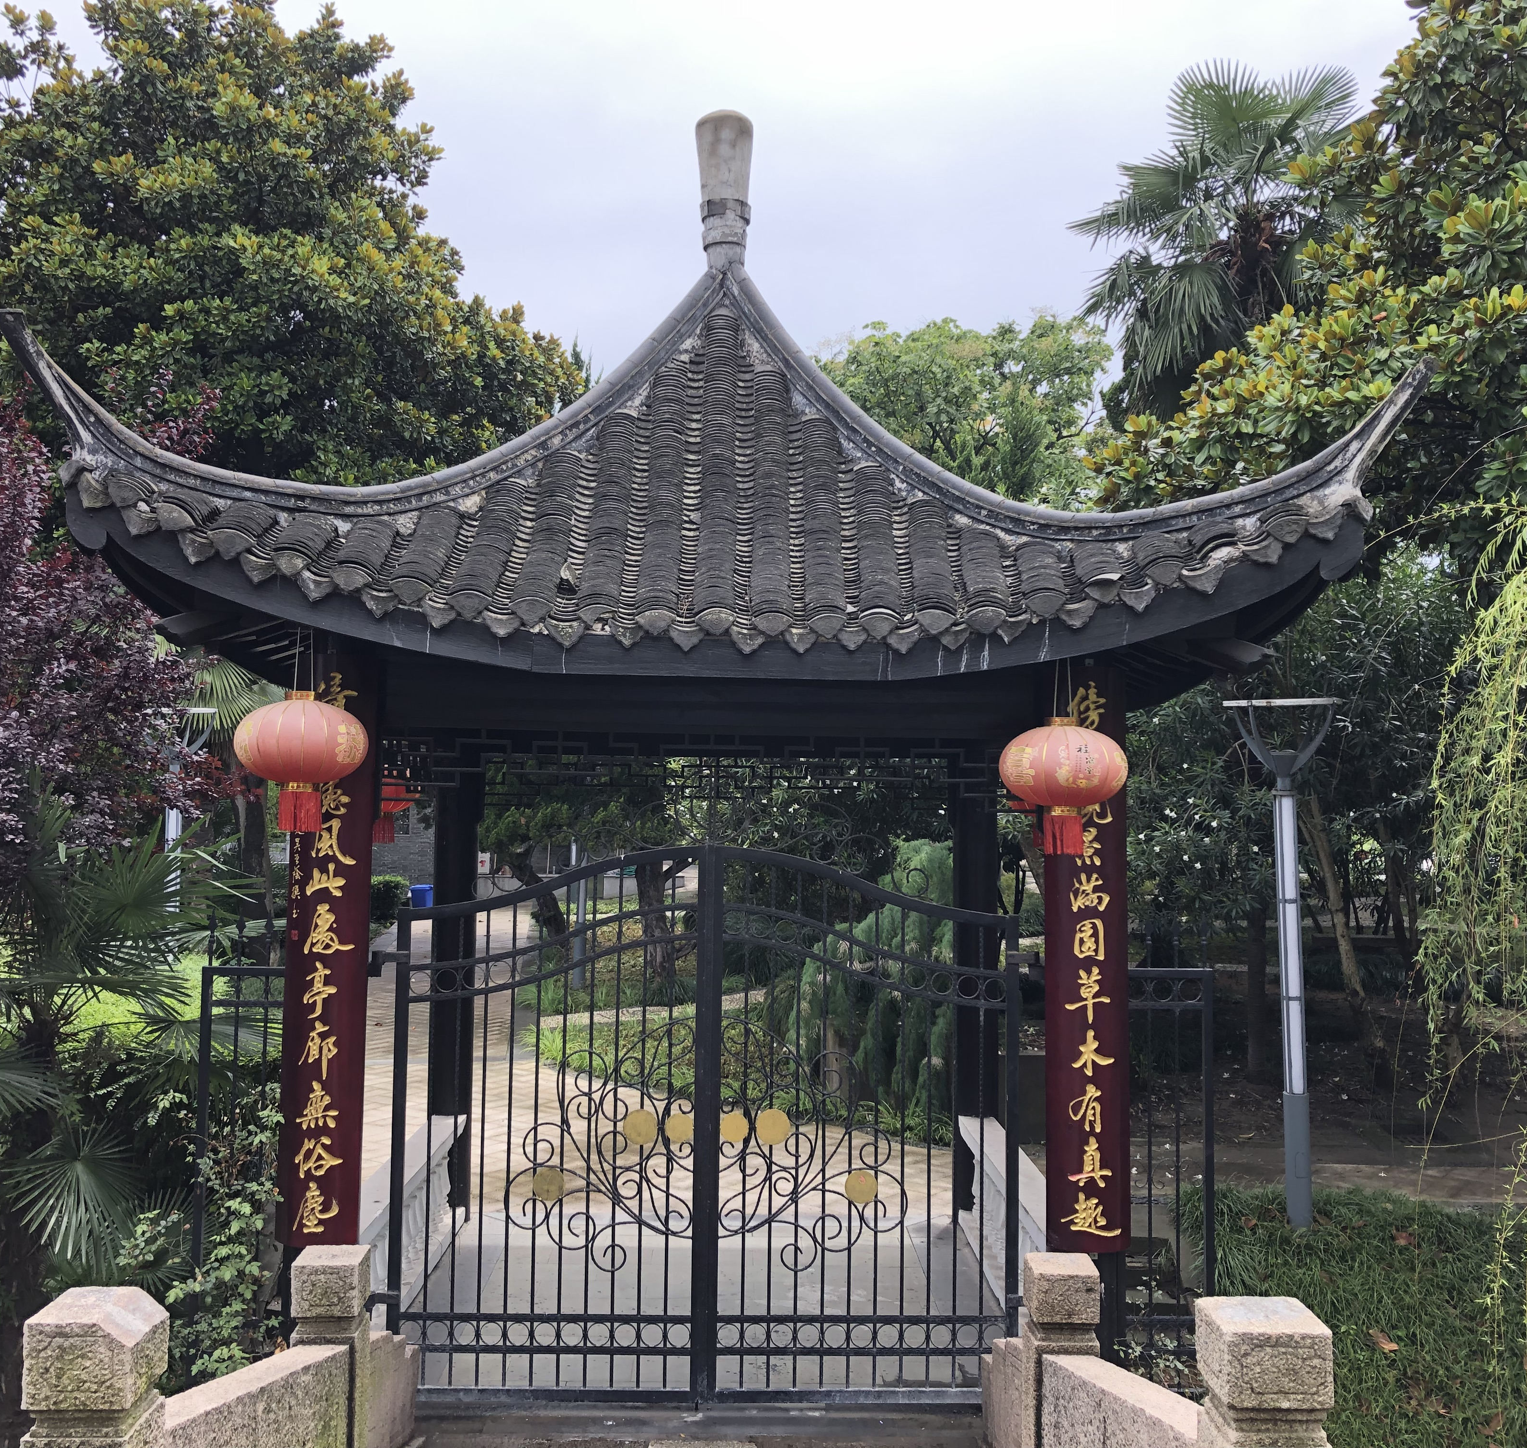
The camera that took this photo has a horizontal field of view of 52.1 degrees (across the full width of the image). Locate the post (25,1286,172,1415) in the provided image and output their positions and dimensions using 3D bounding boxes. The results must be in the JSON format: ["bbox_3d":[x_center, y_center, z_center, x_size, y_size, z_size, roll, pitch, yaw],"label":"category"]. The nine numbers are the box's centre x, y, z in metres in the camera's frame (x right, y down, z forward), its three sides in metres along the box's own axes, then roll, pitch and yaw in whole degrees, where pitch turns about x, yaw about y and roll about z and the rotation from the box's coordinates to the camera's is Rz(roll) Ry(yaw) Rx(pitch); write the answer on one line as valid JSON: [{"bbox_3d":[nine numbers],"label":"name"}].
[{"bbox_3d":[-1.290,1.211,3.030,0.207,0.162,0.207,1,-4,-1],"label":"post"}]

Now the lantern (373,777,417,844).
[{"bbox_3d":[-2.112,0.450,8.705,0.410,0.436,0.410,1,-4,-1],"label":"lantern"}]

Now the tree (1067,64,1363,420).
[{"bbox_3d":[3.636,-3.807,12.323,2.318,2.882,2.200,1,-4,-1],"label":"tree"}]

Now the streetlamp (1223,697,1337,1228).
[{"bbox_3d":[2.957,1.329,8.784,0.646,2.947,0.646,1,-4,-1],"label":"streetlamp"}]

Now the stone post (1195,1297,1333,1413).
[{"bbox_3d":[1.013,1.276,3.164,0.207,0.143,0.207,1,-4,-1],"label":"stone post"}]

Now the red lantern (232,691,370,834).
[{"bbox_3d":[-1.429,0.119,4.829,0.419,0.436,0.419,1,-4,-1],"label":"red lantern"}]

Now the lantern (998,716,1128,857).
[{"bbox_3d":[0.958,0.199,4.984,0.410,0.443,0.410,1,-4,-1],"label":"lantern"}]

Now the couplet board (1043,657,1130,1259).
[{"bbox_3d":[1.094,0.784,5.280,0.284,1.959,0.110,1,-4,-1],"label":"couplet board"}]

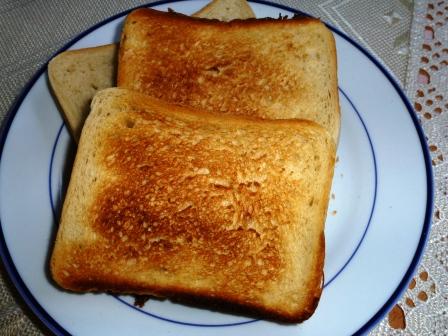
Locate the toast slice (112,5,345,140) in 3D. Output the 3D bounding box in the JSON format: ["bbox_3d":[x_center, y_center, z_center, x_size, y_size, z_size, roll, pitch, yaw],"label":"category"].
[{"bbox_3d":[0.002,-0.043,0.242,0.121,0.014,0.097,2,70,0],"label":"toast slice"}]

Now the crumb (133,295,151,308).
[{"bbox_3d":[-0.040,0.064,0.206,0.008,0.005,0.006,1,63,0],"label":"crumb"}]

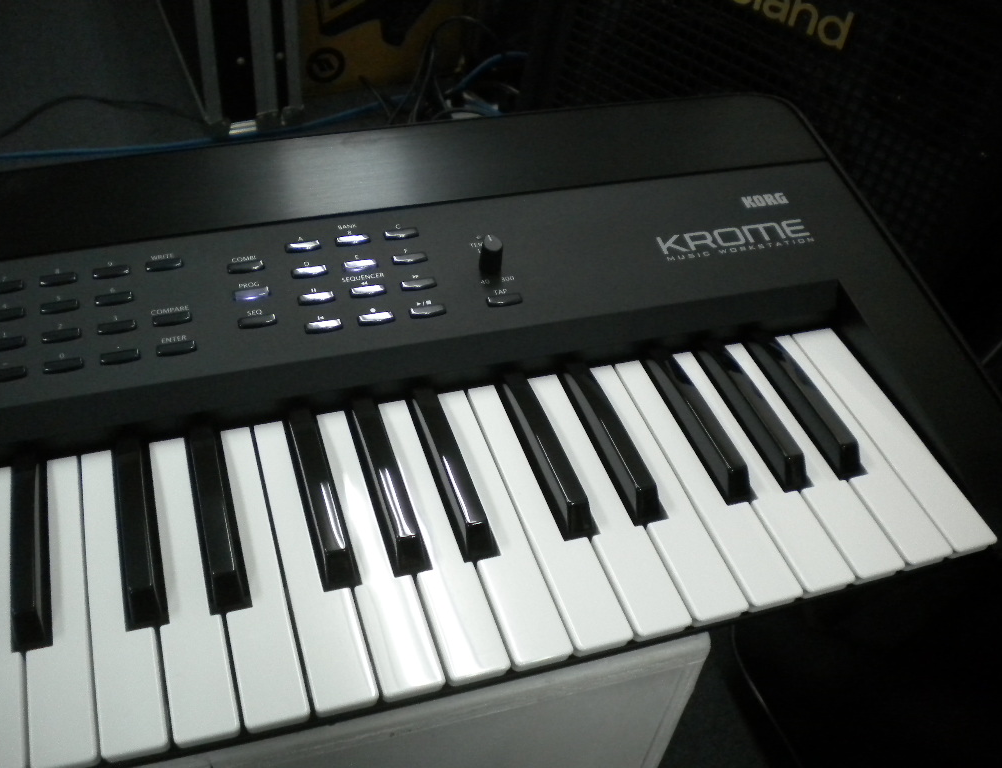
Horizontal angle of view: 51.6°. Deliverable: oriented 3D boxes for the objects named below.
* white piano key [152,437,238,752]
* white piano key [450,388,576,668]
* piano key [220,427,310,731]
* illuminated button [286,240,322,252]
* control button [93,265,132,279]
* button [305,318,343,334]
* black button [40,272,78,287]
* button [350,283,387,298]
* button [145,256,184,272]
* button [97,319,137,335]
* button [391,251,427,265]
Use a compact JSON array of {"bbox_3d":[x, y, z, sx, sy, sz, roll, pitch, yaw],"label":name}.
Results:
[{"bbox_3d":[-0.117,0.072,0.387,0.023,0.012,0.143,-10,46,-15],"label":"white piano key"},{"bbox_3d":[-0.006,0.054,0.413,0.022,0.010,0.140,-10,46,-15],"label":"white piano key"},{"bbox_3d":[-0.095,0.068,0.389,0.022,0.010,0.140,-10,46,-15],"label":"piano key"},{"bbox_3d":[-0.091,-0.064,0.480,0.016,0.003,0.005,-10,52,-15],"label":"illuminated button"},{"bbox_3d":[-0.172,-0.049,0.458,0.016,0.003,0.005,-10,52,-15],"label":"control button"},{"bbox_3d":[-0.076,-0.024,0.444,0.015,0.003,0.005,-10,51,-15],"label":"button"},{"bbox_3d":[-0.192,-0.045,0.450,0.014,0.003,0.005,-11,51,-14],"label":"black button"},{"bbox_3d":[-0.059,-0.041,0.461,0.015,0.003,0.005,-10,51,-15],"label":"button"},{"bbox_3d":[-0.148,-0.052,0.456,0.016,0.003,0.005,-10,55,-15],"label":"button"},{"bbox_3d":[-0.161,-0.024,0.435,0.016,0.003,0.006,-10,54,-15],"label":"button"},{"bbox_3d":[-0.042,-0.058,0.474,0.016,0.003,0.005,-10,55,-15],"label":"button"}]

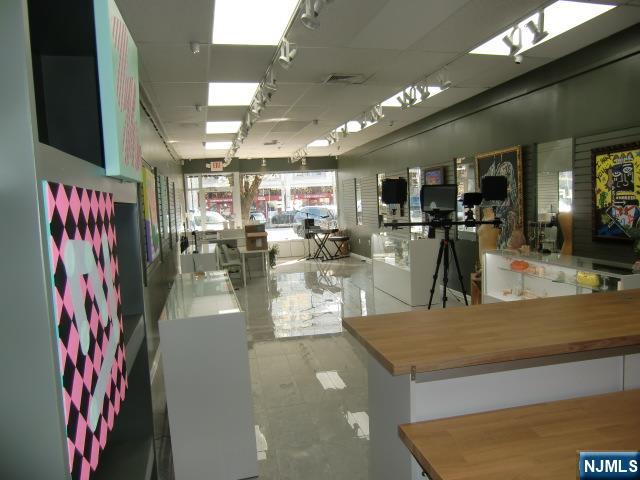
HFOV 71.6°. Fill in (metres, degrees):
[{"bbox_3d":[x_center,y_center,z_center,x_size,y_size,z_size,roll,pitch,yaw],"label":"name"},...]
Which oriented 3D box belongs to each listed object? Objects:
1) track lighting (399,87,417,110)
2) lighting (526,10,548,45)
[{"bbox_3d":[1.108,-1.792,5.620,0.180,0.270,0.150,-4,5,-15],"label":"track lighting"},{"bbox_3d":[1.633,-1.595,3.318,0.180,0.250,0.130,-3,5,-2],"label":"lighting"}]

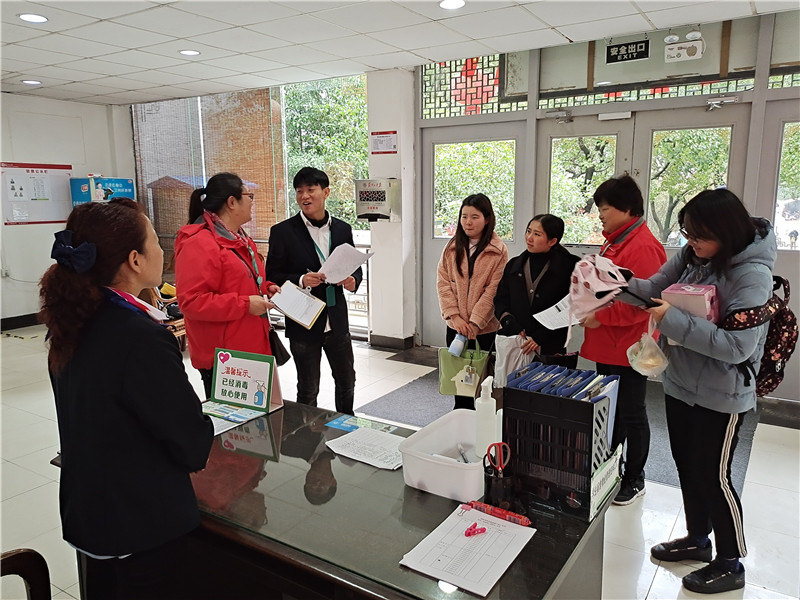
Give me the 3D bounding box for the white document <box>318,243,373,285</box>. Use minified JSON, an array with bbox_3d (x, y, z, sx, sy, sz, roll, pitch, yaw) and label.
[{"bbox_3d":[-0.242,-0.165,2.720,0.210,0.040,0.290,8,-36,-44],"label":"white document"}]

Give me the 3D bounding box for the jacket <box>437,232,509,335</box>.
[{"bbox_3d":[0.410,-0.093,3.400,0.430,0.580,0.310,3,10,18],"label":"jacket"}]

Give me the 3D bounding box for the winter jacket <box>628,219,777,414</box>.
[{"bbox_3d":[1.150,0.060,2.330,0.500,0.740,0.450,-1,10,-3],"label":"winter jacket"}]

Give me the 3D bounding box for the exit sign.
[{"bbox_3d":[1.746,-1.893,4.596,0.325,0.130,0.025,6,12,33],"label":"exit sign"}]

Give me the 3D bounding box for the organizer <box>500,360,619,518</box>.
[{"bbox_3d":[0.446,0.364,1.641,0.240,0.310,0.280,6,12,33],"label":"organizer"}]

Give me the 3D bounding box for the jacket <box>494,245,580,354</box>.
[{"bbox_3d":[0.740,0.010,3.230,0.460,0.600,0.330,5,11,29],"label":"jacket"}]

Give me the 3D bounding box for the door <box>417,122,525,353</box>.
[{"bbox_3d":[0.676,-0.560,5.808,1.080,2.200,0.060,6,12,33],"label":"door"}]

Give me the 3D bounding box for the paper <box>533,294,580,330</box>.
[{"bbox_3d":[0.816,0.037,2.850,0.280,0.030,0.210,-31,31,-15],"label":"paper"}]

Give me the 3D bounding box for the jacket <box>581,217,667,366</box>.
[{"bbox_3d":[1.110,-0.035,2.980,0.360,0.740,0.450,-5,11,-23],"label":"jacket"}]

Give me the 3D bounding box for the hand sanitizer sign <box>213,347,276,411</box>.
[{"bbox_3d":[-0.598,0.304,2.328,0.292,0.207,0.090,5,11,26],"label":"hand sanitizer sign"}]

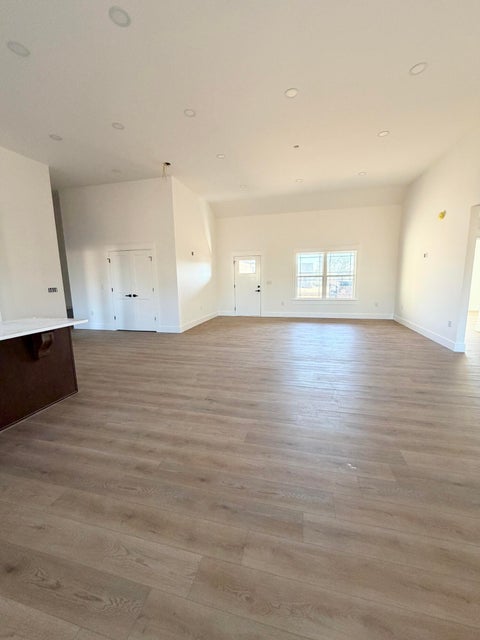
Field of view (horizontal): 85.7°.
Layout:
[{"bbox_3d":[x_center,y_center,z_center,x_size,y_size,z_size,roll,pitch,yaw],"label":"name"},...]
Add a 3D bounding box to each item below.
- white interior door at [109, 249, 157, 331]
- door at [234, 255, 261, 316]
[{"bbox_3d":[-2.727,-0.721,6.651,1.220,2.030,0.050,1,10,14],"label":"white interior door"},{"bbox_3d":[0.281,-1.113,8.727,0.905,2.030,0.050,1,10,14],"label":"door"}]

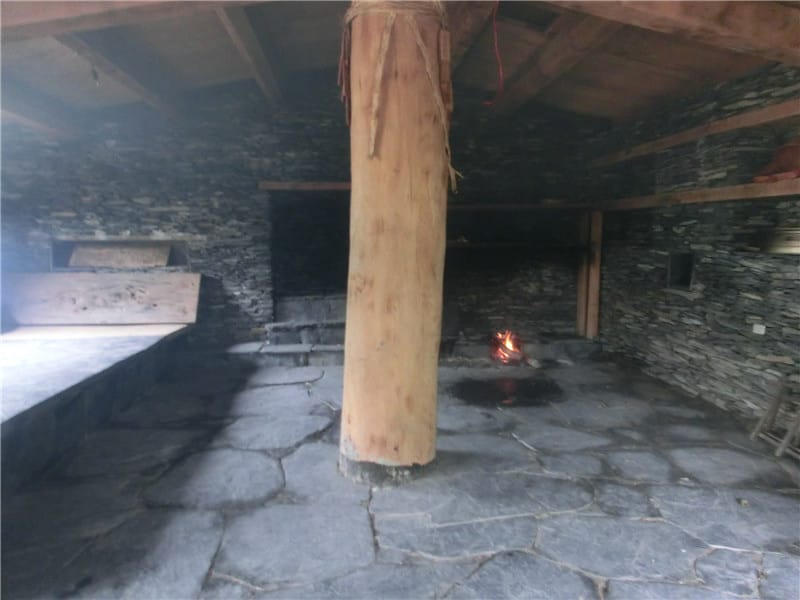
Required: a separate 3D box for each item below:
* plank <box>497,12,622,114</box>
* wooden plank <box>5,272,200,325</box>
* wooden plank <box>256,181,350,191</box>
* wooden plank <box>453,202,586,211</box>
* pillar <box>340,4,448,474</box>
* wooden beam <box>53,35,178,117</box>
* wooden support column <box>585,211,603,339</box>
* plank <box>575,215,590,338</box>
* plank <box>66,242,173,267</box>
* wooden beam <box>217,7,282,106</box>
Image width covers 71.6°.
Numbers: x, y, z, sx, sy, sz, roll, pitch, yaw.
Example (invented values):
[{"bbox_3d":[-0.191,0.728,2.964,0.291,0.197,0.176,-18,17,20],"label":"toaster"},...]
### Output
[{"bbox_3d":[1.311,-2.050,4.885,0.238,0.189,2.688,0,7,-6],"label":"plank"},{"bbox_3d":[-2.962,-0.014,5.579,1.820,0.554,0.049,0,-21,-6],"label":"wooden plank"},{"bbox_3d":[-0.942,-1.248,6.044,1.176,0.091,0.168,0,7,-6],"label":"wooden plank"},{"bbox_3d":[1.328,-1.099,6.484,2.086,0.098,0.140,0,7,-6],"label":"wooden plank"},{"bbox_3d":[-0.036,-0.343,3.200,0.546,2.576,0.546,0,7,-6],"label":"pillar"},{"bbox_3d":[-2.329,-1.864,4.551,0.154,0.175,2.688,0,7,-6],"label":"wooden beam"},{"bbox_3d":[2.309,-0.300,6.663,0.140,1.547,0.098,0,7,-6],"label":"wooden support column"},{"bbox_3d":[2.189,-0.314,6.748,0.126,1.533,0.098,0,7,-6],"label":"plank"},{"bbox_3d":[-3.039,-0.461,6.064,1.001,0.295,0.042,0,-24,-6],"label":"plank"},{"bbox_3d":[-1.270,-2.064,4.630,0.147,0.203,2.688,0,7,-6],"label":"wooden beam"}]

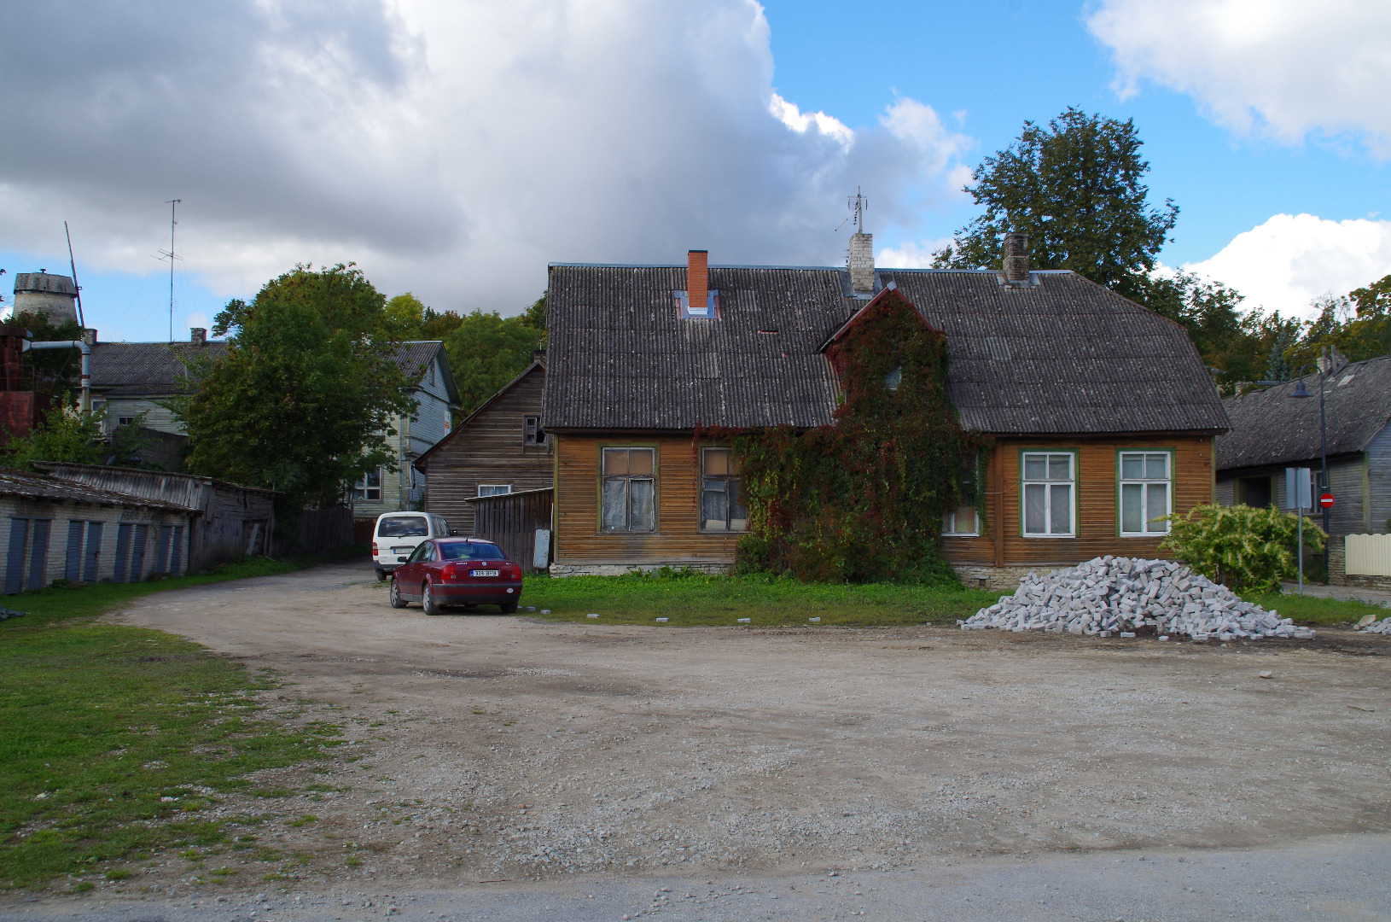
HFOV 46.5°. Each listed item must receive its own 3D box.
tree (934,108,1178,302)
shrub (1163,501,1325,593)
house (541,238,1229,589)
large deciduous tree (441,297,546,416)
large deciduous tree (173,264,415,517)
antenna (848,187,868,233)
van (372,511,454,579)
[{"bbox_3d":[15.124,-5.228,68.293,10.200,19.000,10.000,0,-2,0],"label":"tree"},{"bbox_3d":[13.816,2.182,40.844,4.200,2.250,3.200,0,-3,-3],"label":"shrub"},{"bbox_3d":[4.650,-1.353,47.004,17.700,9.800,11.400,0,-3,-3],"label":"house"},{"bbox_3d":[-13.369,-2.886,108.229,8.500,15.000,8.500,0,-2,0],"label":"large deciduous tree"},{"bbox_3d":[-18.492,-2.426,75.177,11.200,13.300,10.500,0,-2,0],"label":"large deciduous tree"},{"bbox_3d":[4.640,-7.159,46.306,0.560,1.340,0.500,0,-2,0],"label":"antenna"},{"bbox_3d":[-8.470,2.610,49.033,1.710,1.980,4.600,0,-2,-1],"label":"van"}]

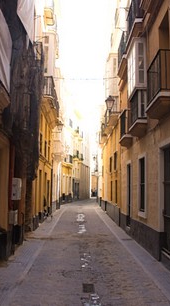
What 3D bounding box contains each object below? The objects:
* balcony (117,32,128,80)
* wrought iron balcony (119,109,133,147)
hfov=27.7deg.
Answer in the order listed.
[{"bbox_3d":[1.711,-4.157,14.748,0.330,1.300,2.000,0,-6,-1],"label":"balcony"},{"bbox_3d":[1.701,-0.964,14.133,0.320,1.220,1.850,0,-6,-1],"label":"wrought iron balcony"}]

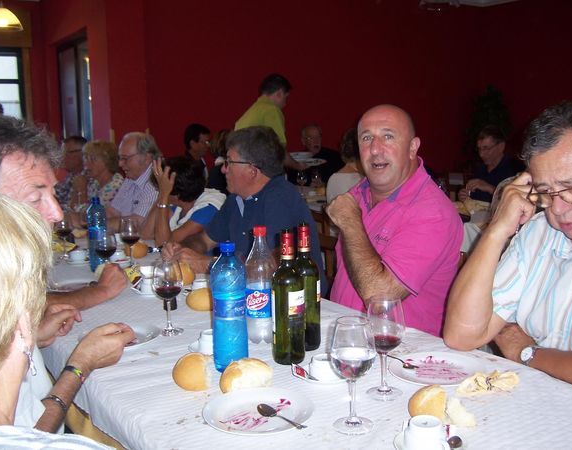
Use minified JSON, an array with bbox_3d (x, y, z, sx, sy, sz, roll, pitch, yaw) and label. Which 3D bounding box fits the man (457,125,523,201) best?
[{"bbox_3d":[1.260,-0.003,4.109,0.750,1.300,0.550,-7,10,-36],"label":"man"}]

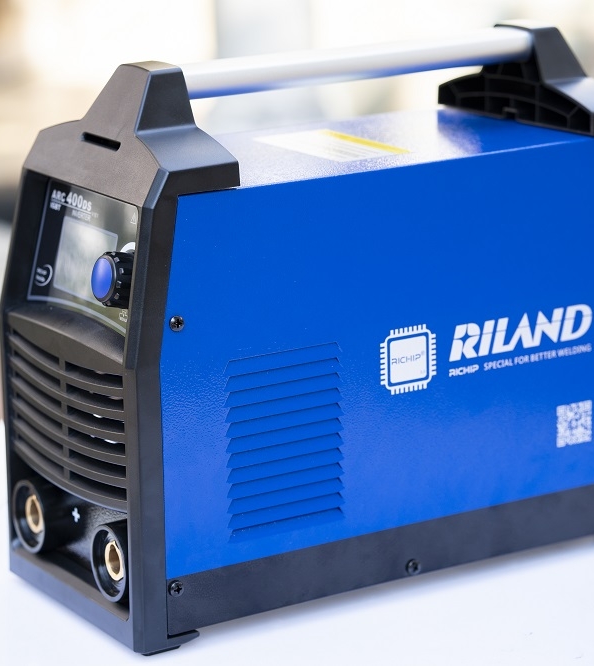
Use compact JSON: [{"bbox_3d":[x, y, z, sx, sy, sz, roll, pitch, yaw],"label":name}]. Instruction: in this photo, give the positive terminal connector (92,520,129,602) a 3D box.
[{"bbox_3d":[-0.076,0.103,1.064,0.020,0.035,0.035,-10,15,-30],"label":"positive terminal connector"}]

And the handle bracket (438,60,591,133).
[{"bbox_3d":[0.119,-0.130,1.185,0.027,0.042,0.134,-10,15,-30],"label":"handle bracket"}]

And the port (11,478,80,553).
[{"bbox_3d":[-0.120,0.087,1.137,0.021,0.035,0.035,-10,15,-30],"label":"port"}]

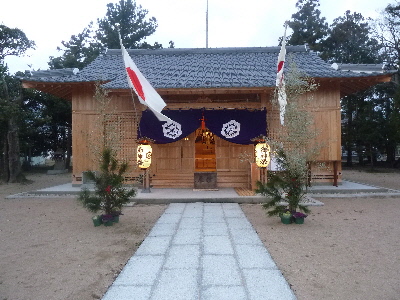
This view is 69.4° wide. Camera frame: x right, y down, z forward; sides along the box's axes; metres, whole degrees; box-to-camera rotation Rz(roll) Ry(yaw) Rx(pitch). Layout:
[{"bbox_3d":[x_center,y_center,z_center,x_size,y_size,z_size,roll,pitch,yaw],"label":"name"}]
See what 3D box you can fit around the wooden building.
[{"bbox_3d":[0.200,-1.800,12.600,12.400,6.350,9.400,-1,0,1],"label":"wooden building"}]

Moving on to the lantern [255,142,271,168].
[{"bbox_3d":[1.950,0.170,9.000,0.470,0.780,0.470,-1,0,1],"label":"lantern"}]

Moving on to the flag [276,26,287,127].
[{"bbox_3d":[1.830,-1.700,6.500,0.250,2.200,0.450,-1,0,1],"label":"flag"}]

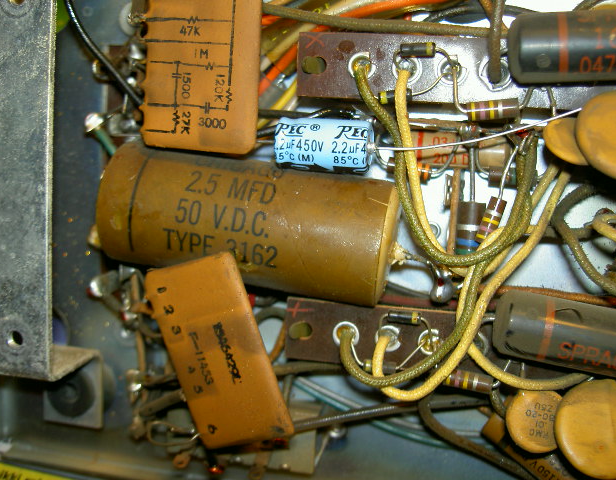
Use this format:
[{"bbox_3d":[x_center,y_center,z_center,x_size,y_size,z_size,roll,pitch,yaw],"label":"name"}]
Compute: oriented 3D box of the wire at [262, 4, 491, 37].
[{"bbox_3d":[0.014,-0.045,0.147,0.047,0.003,0.003,6,87,2],"label":"wire"}]

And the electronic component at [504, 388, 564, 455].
[{"bbox_3d":[0.045,0.036,0.141,0.012,0.004,0.012,-6,76,-6],"label":"electronic component"}]

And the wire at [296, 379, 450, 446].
[{"bbox_3d":[0.014,0.040,0.164,0.038,0.003,0.003,24,87,-4],"label":"wire"}]

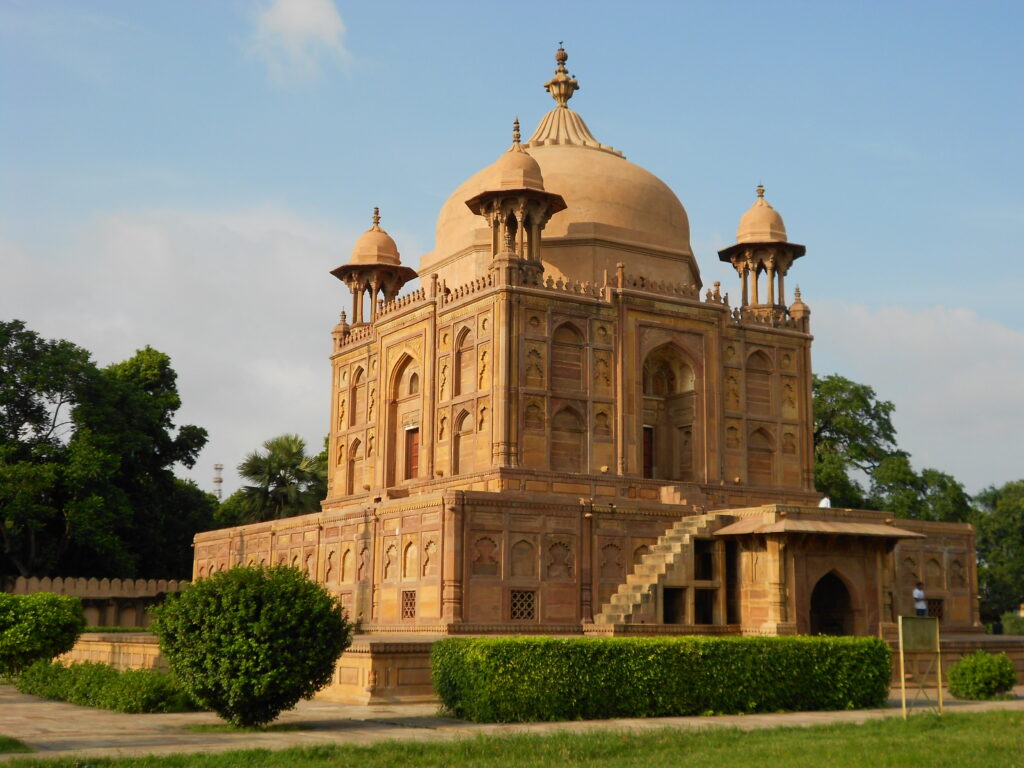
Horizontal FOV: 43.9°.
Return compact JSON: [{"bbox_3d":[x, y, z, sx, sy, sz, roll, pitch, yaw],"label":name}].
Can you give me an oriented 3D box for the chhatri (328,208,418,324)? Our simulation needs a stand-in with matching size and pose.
[{"bbox_3d":[-5.187,-4.205,48.101,3.031,5.081,3.031,7,-12,-31],"label":"chhatri"}]

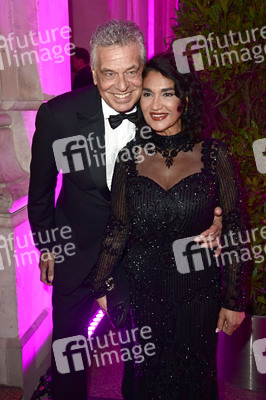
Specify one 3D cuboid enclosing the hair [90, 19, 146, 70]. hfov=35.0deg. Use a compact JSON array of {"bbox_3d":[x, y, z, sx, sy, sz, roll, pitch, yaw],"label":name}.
[{"bbox_3d":[-0.050,-0.500,1.400,0.185,0.180,0.205,-6,19,-4],"label":"hair"}]

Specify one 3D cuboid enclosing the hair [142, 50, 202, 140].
[{"bbox_3d":[0.125,-0.318,1.345,0.205,0.275,0.215,2,13,17],"label":"hair"}]

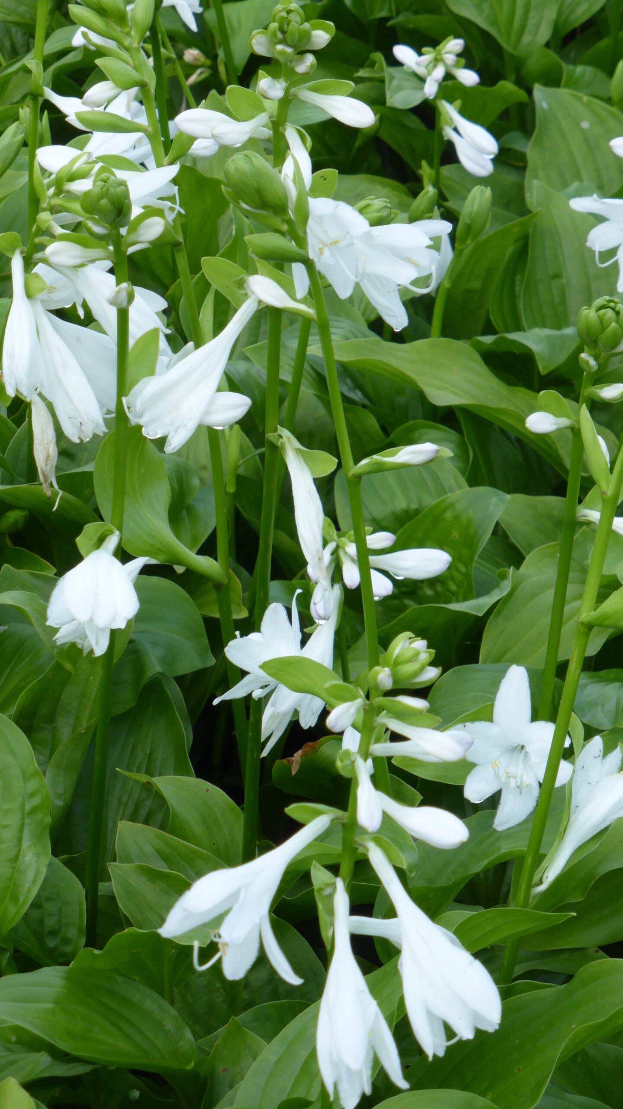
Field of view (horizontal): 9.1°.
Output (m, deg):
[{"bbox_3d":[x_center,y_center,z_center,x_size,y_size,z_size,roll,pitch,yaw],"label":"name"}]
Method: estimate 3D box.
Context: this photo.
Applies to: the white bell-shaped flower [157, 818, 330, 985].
[{"bbox_3d":[-0.034,0.173,1.940,0.100,0.062,0.062,-47,21,-6],"label":"white bell-shaped flower"}]

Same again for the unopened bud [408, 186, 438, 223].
[{"bbox_3d":[0.075,-0.233,2.600,0.018,0.026,0.018,8,25,-4],"label":"unopened bud"}]

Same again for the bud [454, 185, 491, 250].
[{"bbox_3d":[0.109,-0.229,2.650,0.023,0.046,0.023,16,24,-8],"label":"bud"}]

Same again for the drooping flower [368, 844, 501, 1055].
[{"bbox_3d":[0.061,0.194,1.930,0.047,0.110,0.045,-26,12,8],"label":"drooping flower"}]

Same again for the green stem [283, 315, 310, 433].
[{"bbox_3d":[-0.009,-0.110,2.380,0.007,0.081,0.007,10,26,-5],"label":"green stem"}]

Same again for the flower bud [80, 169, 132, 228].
[{"bbox_3d":[-0.108,-0.186,2.050,0.026,0.030,0.026,0,28,0],"label":"flower bud"}]

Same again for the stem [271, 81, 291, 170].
[{"bbox_3d":[-0.017,-0.241,2.200,0.009,0.056,0.009,3,26,-1],"label":"stem"}]

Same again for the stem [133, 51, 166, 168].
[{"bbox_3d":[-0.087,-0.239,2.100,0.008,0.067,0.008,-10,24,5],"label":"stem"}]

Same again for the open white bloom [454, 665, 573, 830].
[{"bbox_3d":[0.107,0.103,2.070,0.061,0.085,0.060,2,20,4],"label":"open white bloom"}]

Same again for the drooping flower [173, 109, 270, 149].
[{"bbox_3d":[-0.049,-0.234,2.150,0.053,0.022,0.028,-8,28,-15],"label":"drooping flower"}]

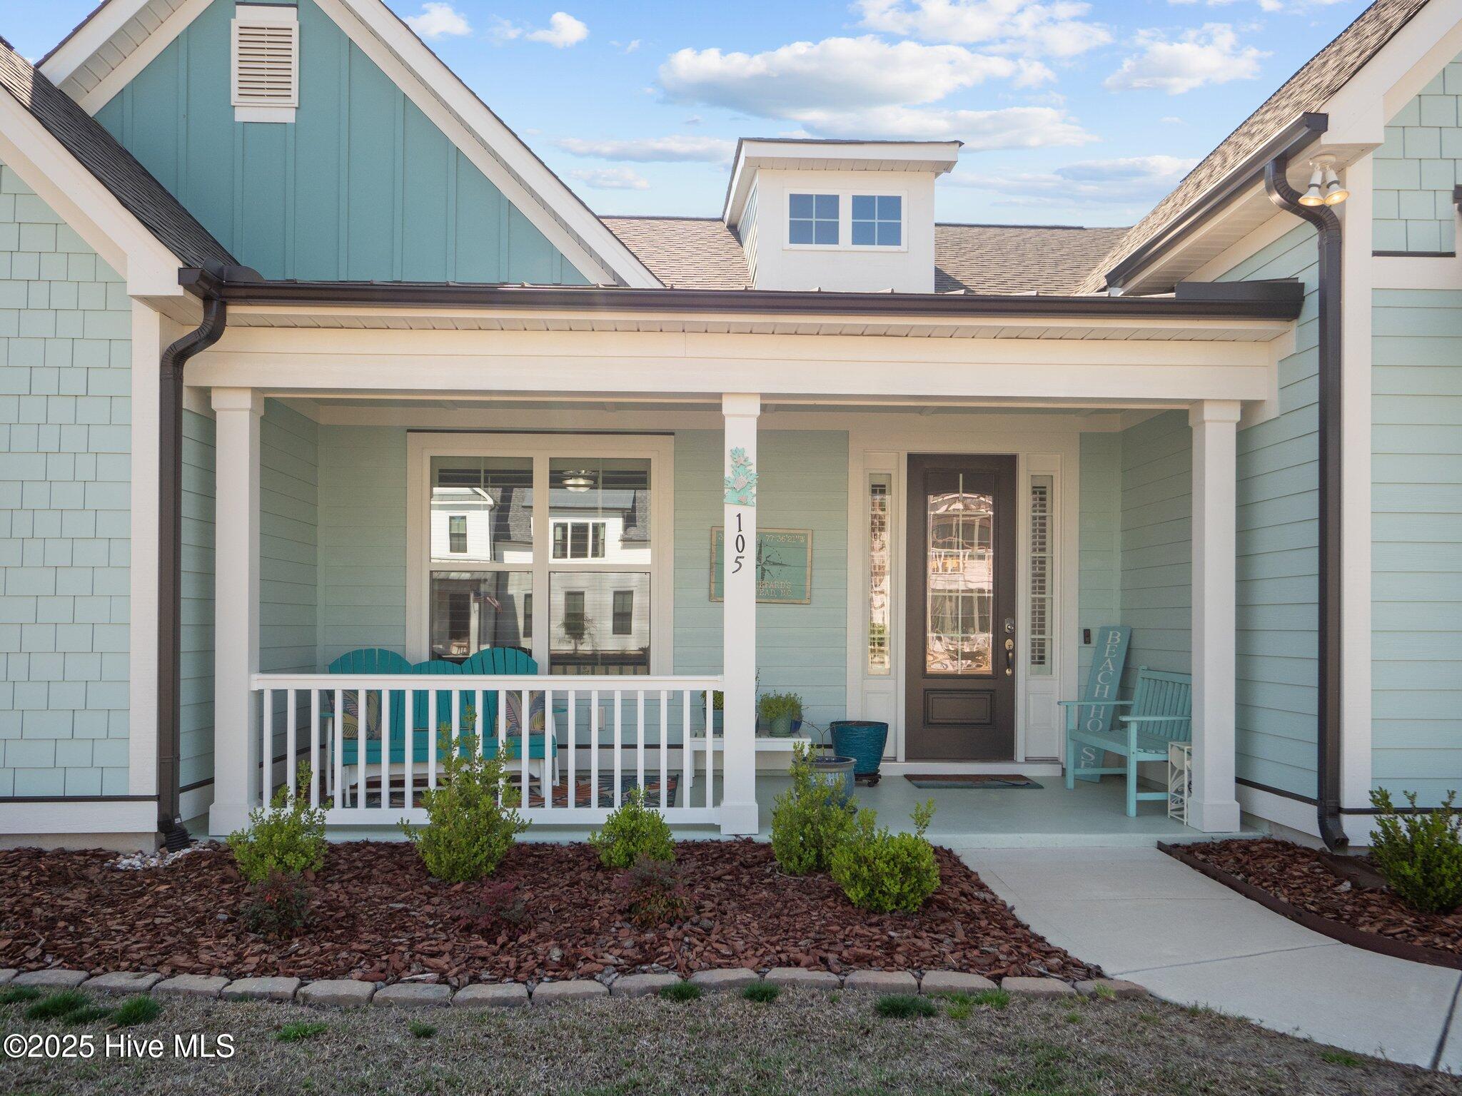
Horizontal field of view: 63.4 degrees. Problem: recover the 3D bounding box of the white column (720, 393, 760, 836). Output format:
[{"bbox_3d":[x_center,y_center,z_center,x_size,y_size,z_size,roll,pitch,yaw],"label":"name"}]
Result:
[{"bbox_3d":[0.046,0.370,6.620,0.205,2.440,0.205,0,-1,-3],"label":"white column"}]

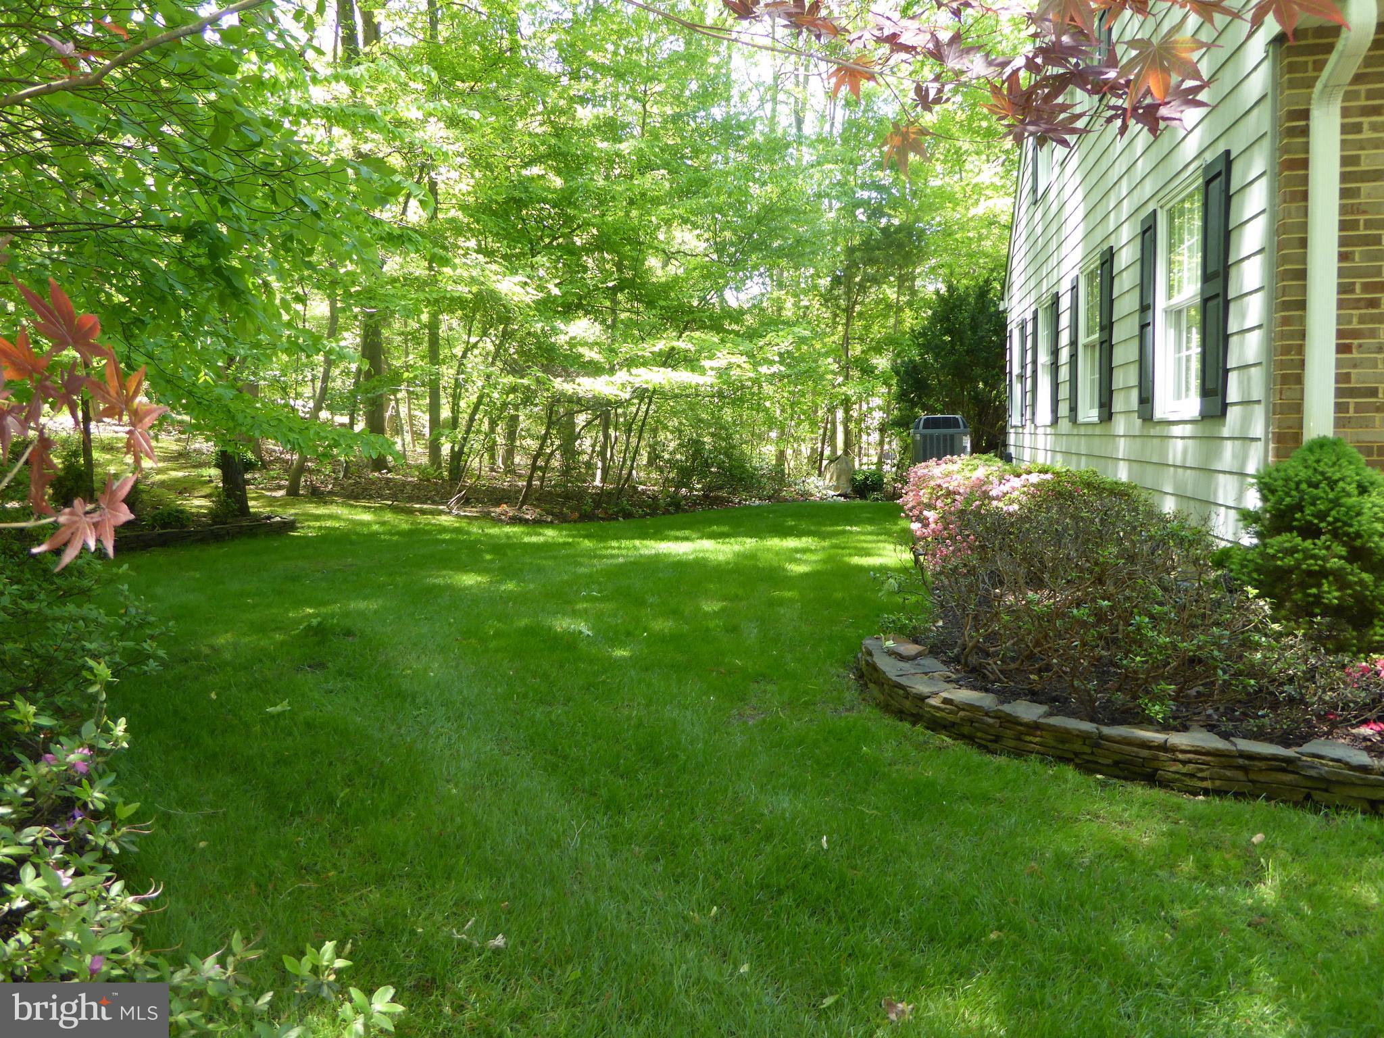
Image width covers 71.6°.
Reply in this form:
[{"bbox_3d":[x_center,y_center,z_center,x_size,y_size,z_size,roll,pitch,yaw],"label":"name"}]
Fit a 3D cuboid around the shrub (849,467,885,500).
[{"bbox_3d":[2.975,-0.606,16.300,0.580,0.530,0.560,0,5,10],"label":"shrub"}]

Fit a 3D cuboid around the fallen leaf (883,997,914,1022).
[{"bbox_3d":[0.472,1.125,2.200,0.066,0.025,0.050,0,5,12],"label":"fallen leaf"}]

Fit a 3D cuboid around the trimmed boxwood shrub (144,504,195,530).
[{"bbox_3d":[-6.748,-0.021,12.400,0.570,0.310,0.530,-4,6,-29],"label":"trimmed boxwood shrub"}]

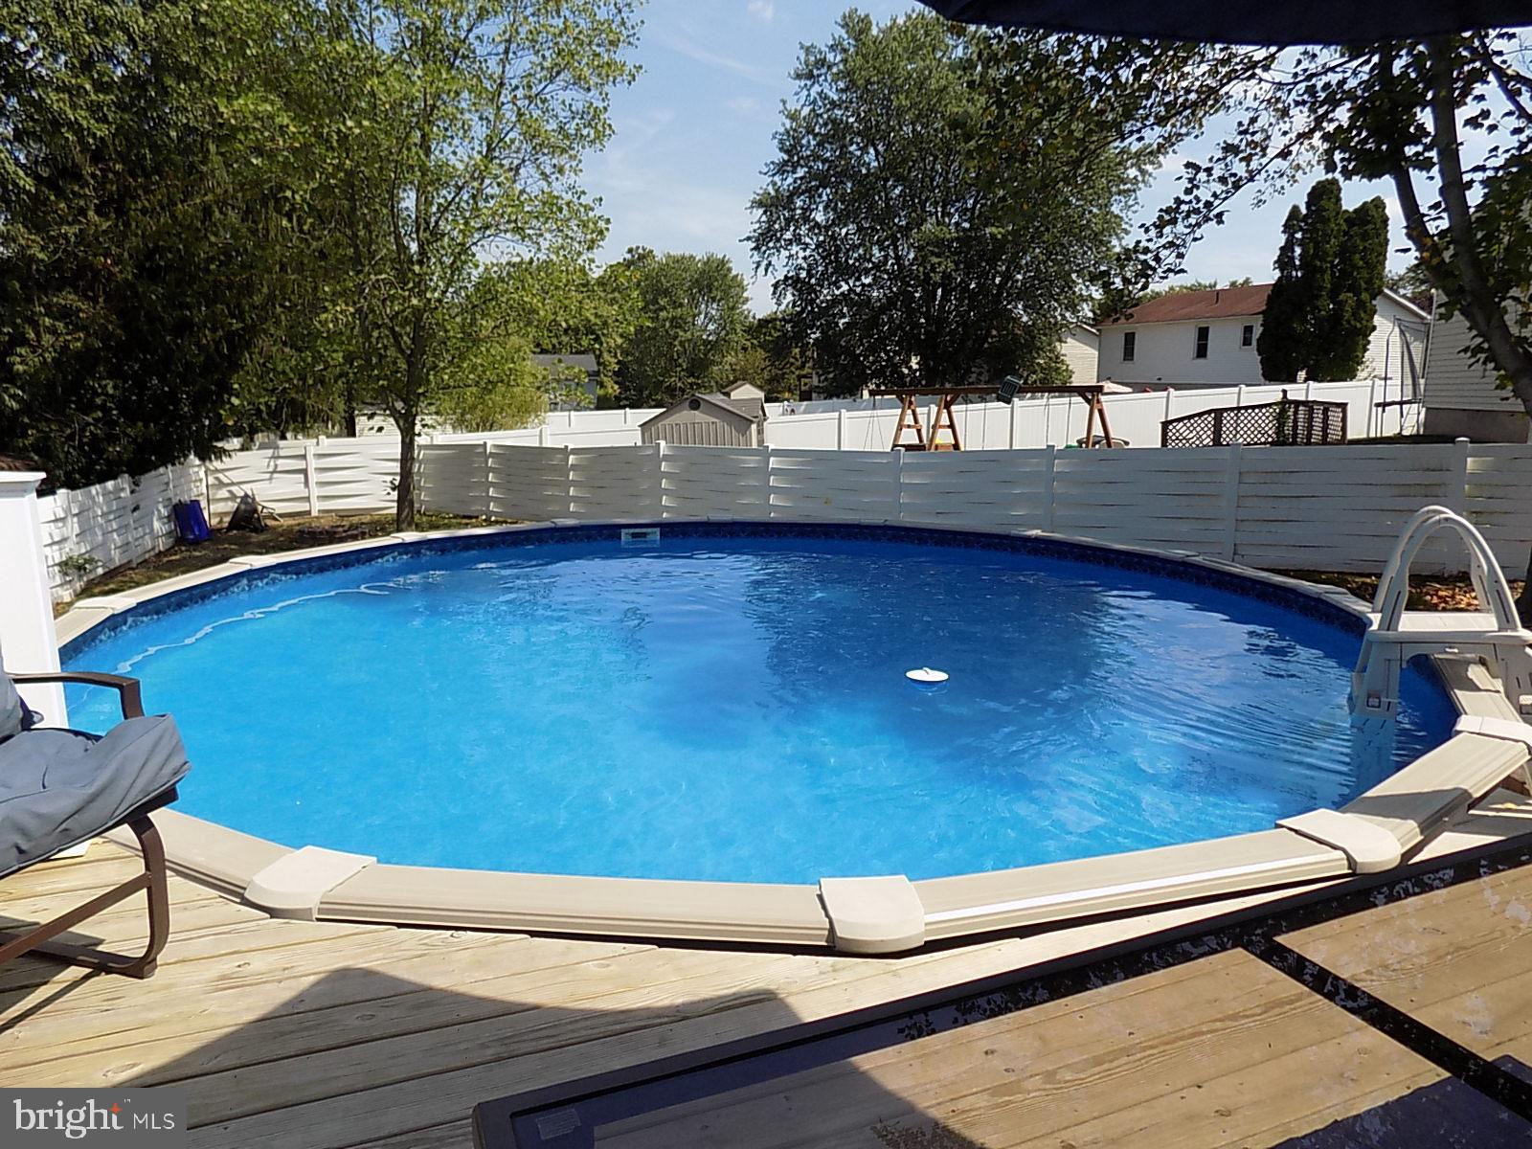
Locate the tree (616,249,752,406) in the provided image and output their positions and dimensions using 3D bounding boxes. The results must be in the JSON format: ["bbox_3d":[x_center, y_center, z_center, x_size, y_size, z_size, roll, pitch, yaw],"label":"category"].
[{"bbox_3d":[-4.035,-11.530,50.748,7.200,9.100,7.200,-1,11,-4],"label":"tree"}]

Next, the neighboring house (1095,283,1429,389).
[{"bbox_3d":[21.205,-9.711,44.246,7.800,5.800,10.800,-4,11,-22],"label":"neighboring house"}]

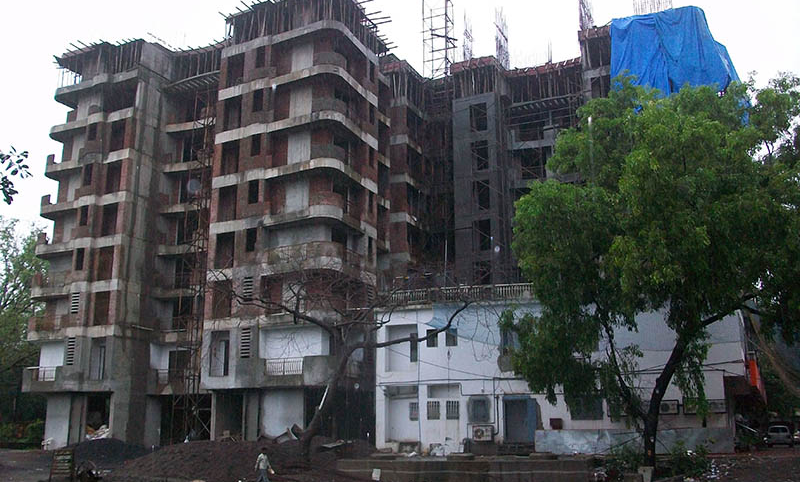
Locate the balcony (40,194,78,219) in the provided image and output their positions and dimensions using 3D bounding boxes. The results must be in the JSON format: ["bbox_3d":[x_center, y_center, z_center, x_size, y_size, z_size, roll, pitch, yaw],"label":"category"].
[{"bbox_3d":[-24.045,-2.561,53.328,3.900,1.550,1.600,-7,-15,27],"label":"balcony"}]

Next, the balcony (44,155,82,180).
[{"bbox_3d":[-23.955,-5.562,53.896,4.000,1.650,1.600,-7,-15,27],"label":"balcony"}]

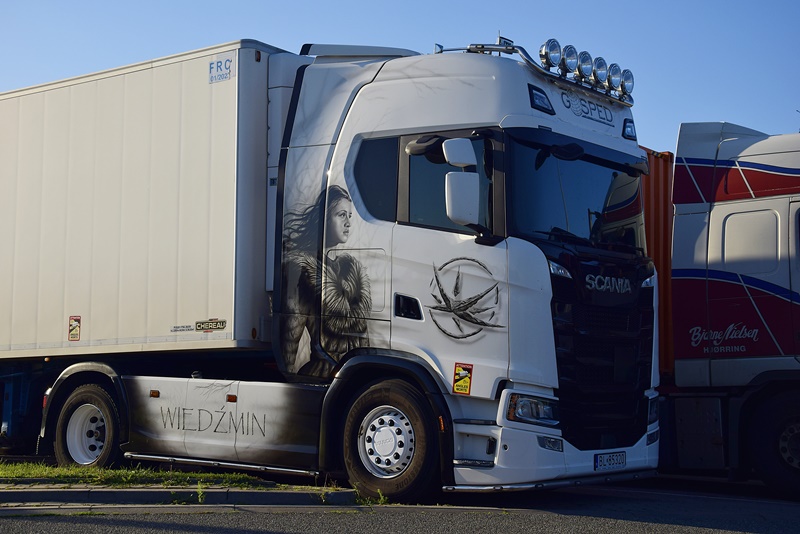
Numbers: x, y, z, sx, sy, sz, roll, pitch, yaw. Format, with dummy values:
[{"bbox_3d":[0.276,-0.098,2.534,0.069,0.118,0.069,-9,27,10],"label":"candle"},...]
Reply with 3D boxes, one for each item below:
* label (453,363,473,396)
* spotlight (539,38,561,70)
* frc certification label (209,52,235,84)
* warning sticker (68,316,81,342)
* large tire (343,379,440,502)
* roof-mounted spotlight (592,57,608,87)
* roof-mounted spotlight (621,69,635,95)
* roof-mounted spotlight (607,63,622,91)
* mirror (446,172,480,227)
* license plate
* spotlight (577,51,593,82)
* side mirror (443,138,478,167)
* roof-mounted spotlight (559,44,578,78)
[{"bbox_3d":[0.493,0.877,9.911,0.170,0.250,0.010,4,-2,38],"label":"label"},{"bbox_3d":[1.218,-1.718,10.264,0.130,0.240,0.220,-4,-7,37],"label":"spotlight"},{"bbox_3d":[-1.657,-1.849,11.810,0.325,0.225,0.008,-5,-8,35],"label":"frc certification label"},{"bbox_3d":[-3.242,0.618,12.640,0.170,0.250,0.010,-5,-8,33],"label":"warning sticker"},{"bbox_3d":[-0.031,1.436,10.386,1.000,1.000,0.340,-4,-7,37],"label":"large tire"},{"bbox_3d":[1.685,-1.680,10.958,0.140,0.245,0.220,-3,-7,37],"label":"roof-mounted spotlight"},{"bbox_3d":[1.988,-1.638,11.352,0.140,0.245,0.220,-3,-7,37],"label":"roof-mounted spotlight"},{"bbox_3d":[1.839,-1.661,11.159,0.140,0.245,0.220,-3,-7,37],"label":"roof-mounted spotlight"},{"bbox_3d":[0.492,-0.528,9.810,0.235,0.395,0.140,5,-7,-32],"label":"mirror"},{"bbox_3d":[1.727,1.595,10.393,0.015,0.118,0.525,-3,-7,37],"label":"license plate"},{"bbox_3d":[1.531,-1.680,10.668,0.130,0.240,0.220,-4,-7,37],"label":"spotlight"},{"bbox_3d":[0.466,-0.886,9.808,0.260,0.200,0.140,5,-7,-44],"label":"side mirror"},{"bbox_3d":[1.375,-1.699,10.466,0.130,0.240,0.220,-4,-7,37],"label":"roof-mounted spotlight"}]

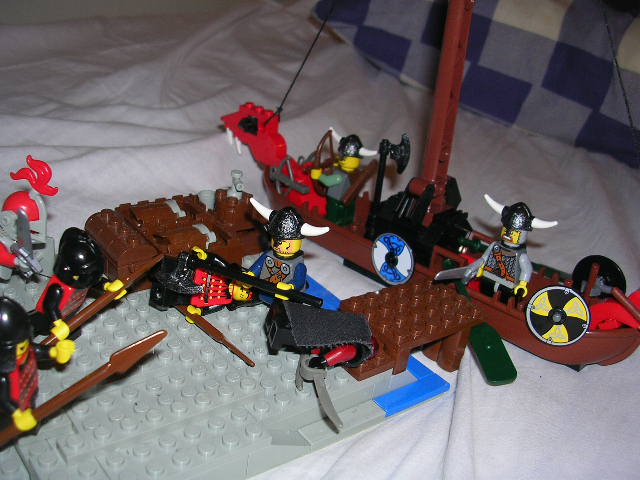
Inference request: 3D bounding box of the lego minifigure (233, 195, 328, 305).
[{"bbox_3d":[-0.014,0.011,0.267,0.033,0.046,0.018,20,27,22],"label":"lego minifigure"}]

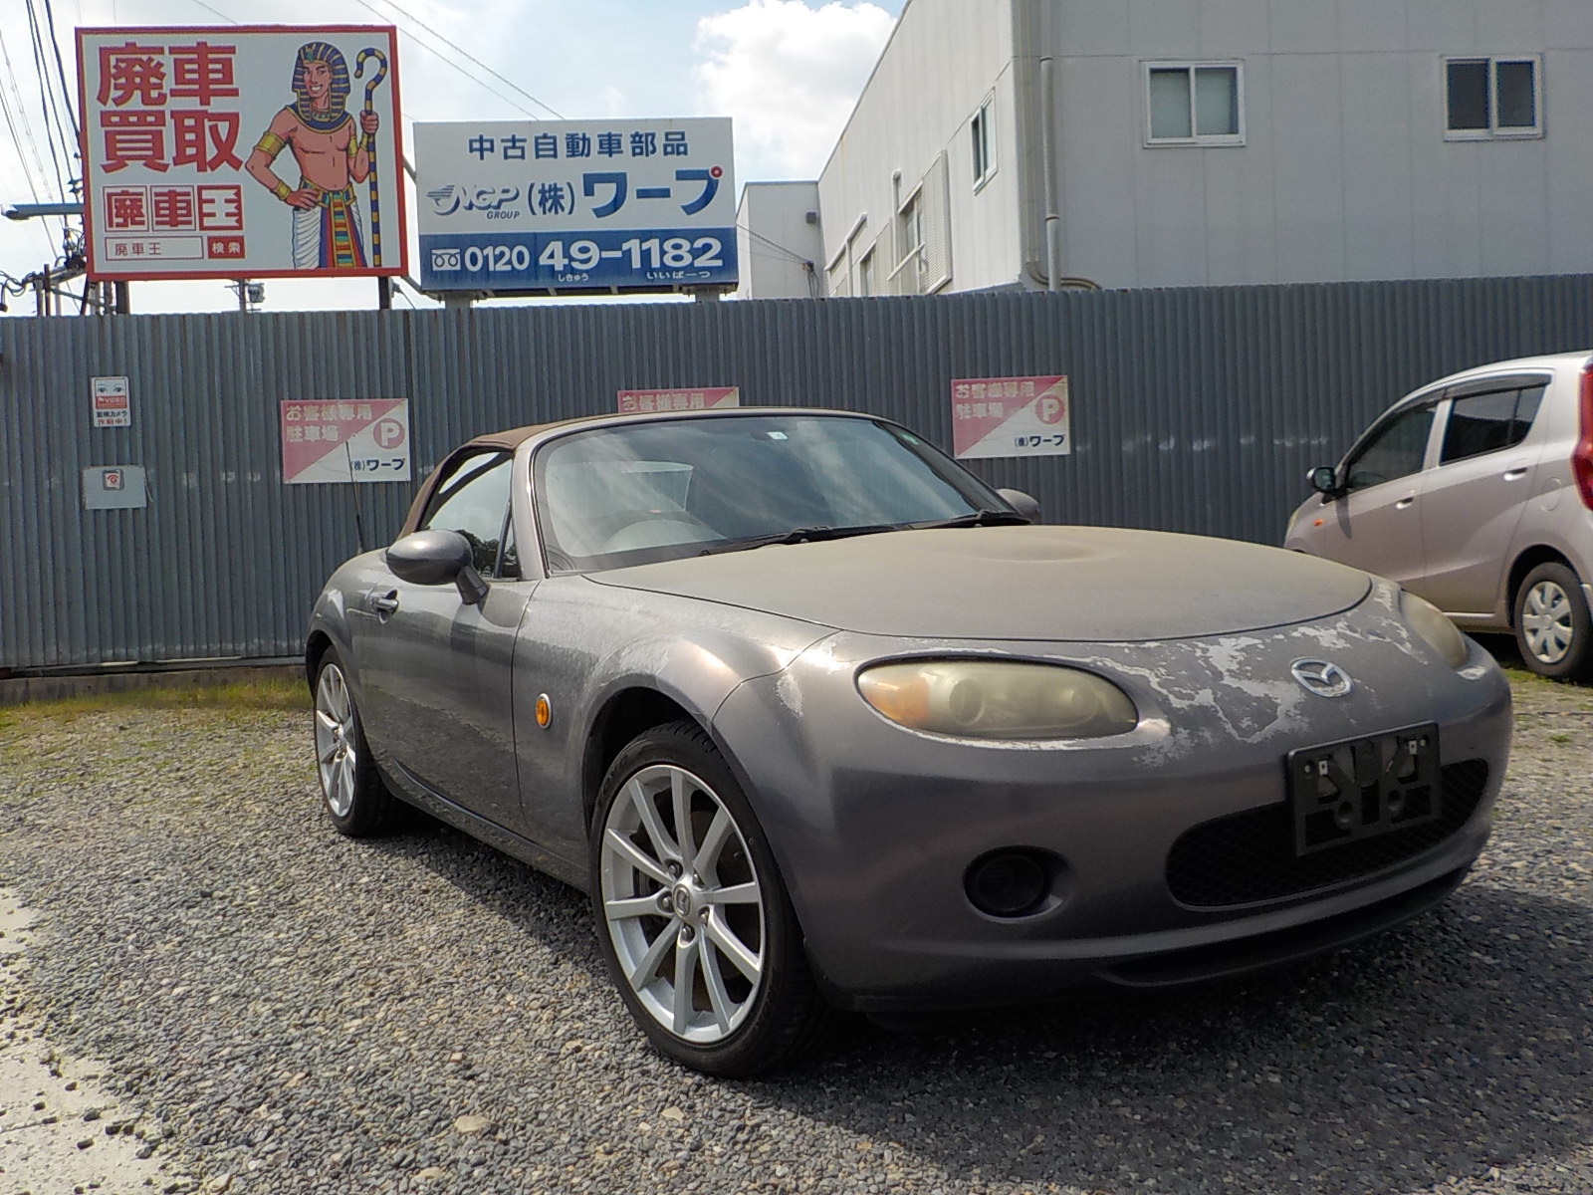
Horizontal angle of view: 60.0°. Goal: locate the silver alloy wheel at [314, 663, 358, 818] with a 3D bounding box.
[{"bbox_3d":[-1.382,0.444,4.387,0.170,0.472,0.472,-4,4,-32],"label":"silver alloy wheel"}]

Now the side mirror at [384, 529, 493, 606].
[{"bbox_3d":[-0.828,-0.066,3.202,0.235,0.175,0.150,-6,5,-32],"label":"side mirror"}]

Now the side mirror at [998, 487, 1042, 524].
[{"bbox_3d":[0.642,-0.230,4.123,0.235,0.175,0.150,-6,5,-32],"label":"side mirror"}]

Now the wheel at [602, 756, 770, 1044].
[{"bbox_3d":[-0.143,0.520,2.428,0.170,0.472,0.472,-4,4,-40],"label":"wheel"}]

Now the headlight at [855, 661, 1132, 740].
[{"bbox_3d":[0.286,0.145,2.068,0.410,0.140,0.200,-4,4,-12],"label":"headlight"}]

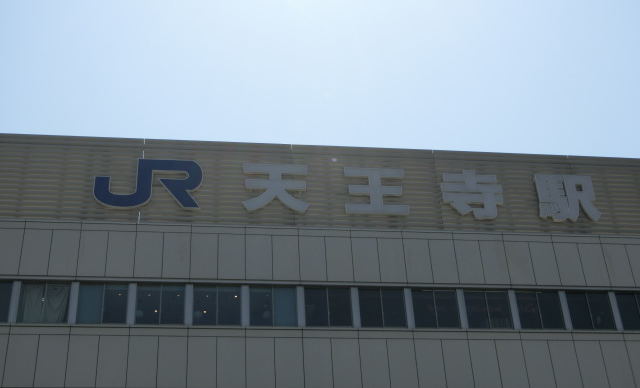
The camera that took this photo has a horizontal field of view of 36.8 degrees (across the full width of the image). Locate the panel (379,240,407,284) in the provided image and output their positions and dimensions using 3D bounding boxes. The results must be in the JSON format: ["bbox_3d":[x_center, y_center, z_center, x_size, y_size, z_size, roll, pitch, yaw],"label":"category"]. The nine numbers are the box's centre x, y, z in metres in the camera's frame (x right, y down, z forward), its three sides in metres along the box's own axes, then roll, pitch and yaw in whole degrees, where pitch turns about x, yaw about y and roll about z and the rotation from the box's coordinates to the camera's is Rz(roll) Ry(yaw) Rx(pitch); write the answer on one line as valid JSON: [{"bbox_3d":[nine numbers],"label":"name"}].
[{"bbox_3d":[2.418,2.265,32.583,0.900,1.720,0.120,2,-34,-8],"label":"panel"}]

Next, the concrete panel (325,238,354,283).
[{"bbox_3d":[0.705,2.451,35.927,0.990,1.884,0.120,2,-34,-8],"label":"concrete panel"}]

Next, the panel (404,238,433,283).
[{"bbox_3d":[3.676,2.546,36.336,0.990,1.884,0.120,2,-34,-8],"label":"panel"}]

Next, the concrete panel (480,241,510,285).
[{"bbox_3d":[6.467,2.580,35.635,0.970,1.859,0.100,2,-34,-8],"label":"concrete panel"}]

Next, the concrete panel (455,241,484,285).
[{"bbox_3d":[5.507,2.549,35.503,0.970,1.859,0.100,2,-34,-8],"label":"concrete panel"}]

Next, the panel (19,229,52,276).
[{"bbox_3d":[-10.186,2.103,34.426,0.990,1.884,0.120,2,-34,-8],"label":"panel"}]

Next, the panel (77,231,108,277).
[{"bbox_3d":[-8.206,2.166,34.699,0.990,1.884,0.120,2,-34,-8],"label":"panel"}]

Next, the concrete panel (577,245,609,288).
[{"bbox_3d":[9.547,2.491,33.566,0.900,1.720,0.120,2,-34,-8],"label":"concrete panel"}]

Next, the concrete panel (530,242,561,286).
[{"bbox_3d":[8.373,2.624,35.900,0.970,1.854,0.100,2,-34,-8],"label":"concrete panel"}]

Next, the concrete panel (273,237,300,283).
[{"bbox_3d":[-1.216,2.334,34.574,0.970,1.859,0.100,2,-34,-8],"label":"concrete panel"}]

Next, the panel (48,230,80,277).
[{"bbox_3d":[-8.916,2.071,33.524,0.970,1.854,0.100,2,-34,-8],"label":"panel"}]

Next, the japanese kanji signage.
[{"bbox_3d":[1.362,-0.040,37.611,19.892,2.358,0.250,2,-34,-8],"label":"japanese kanji signage"}]

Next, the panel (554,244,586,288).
[{"bbox_3d":[9.333,2.655,36.032,0.970,1.854,0.100,2,-34,-8],"label":"panel"}]

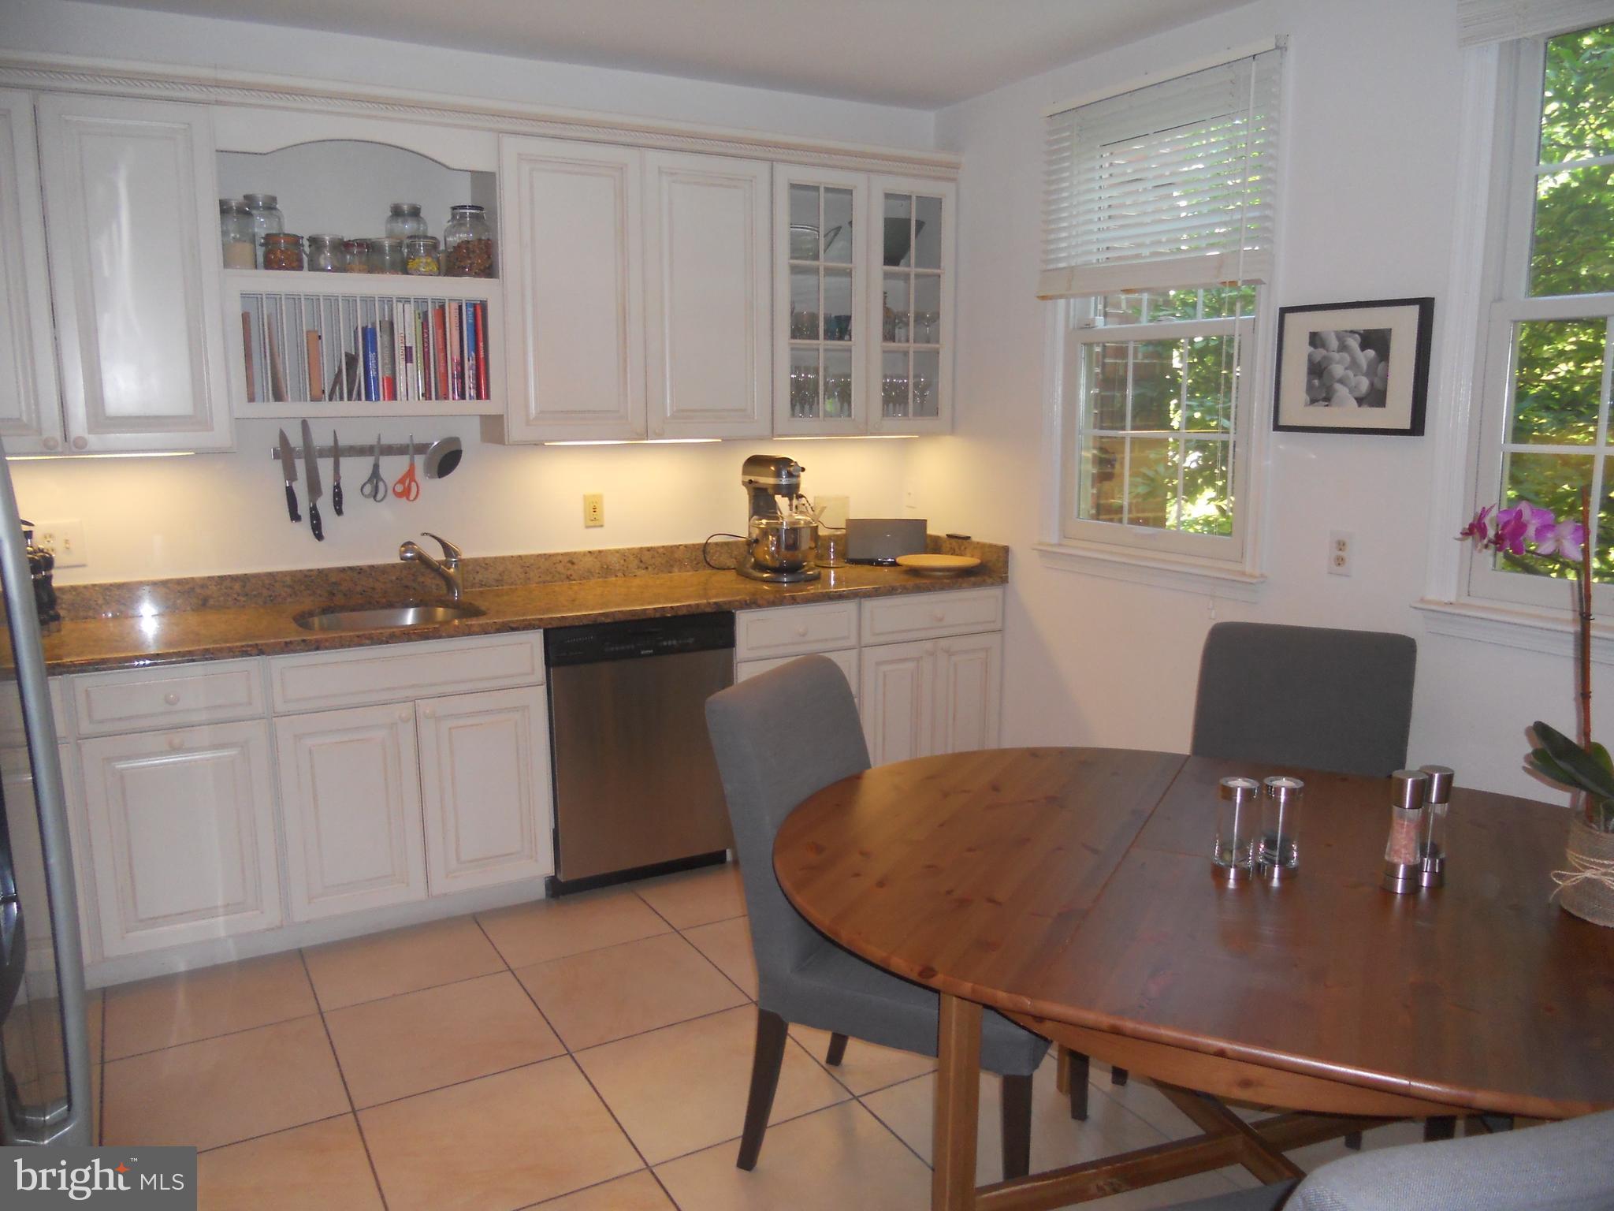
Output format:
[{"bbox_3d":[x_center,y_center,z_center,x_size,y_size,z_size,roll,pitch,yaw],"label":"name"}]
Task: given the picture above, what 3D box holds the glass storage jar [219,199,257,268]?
[{"bbox_3d":[-1.554,-1.002,3.428,0.102,0.186,0.102,-5,11,-28],"label":"glass storage jar"}]

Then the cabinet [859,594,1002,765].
[{"bbox_3d":[0.282,0.329,4.615,0.592,0.872,0.630,-5,11,-28],"label":"cabinet"}]

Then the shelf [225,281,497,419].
[{"bbox_3d":[-1.317,-0.762,3.726,0.745,0.400,0.300,-6,12,-28],"label":"shelf"}]

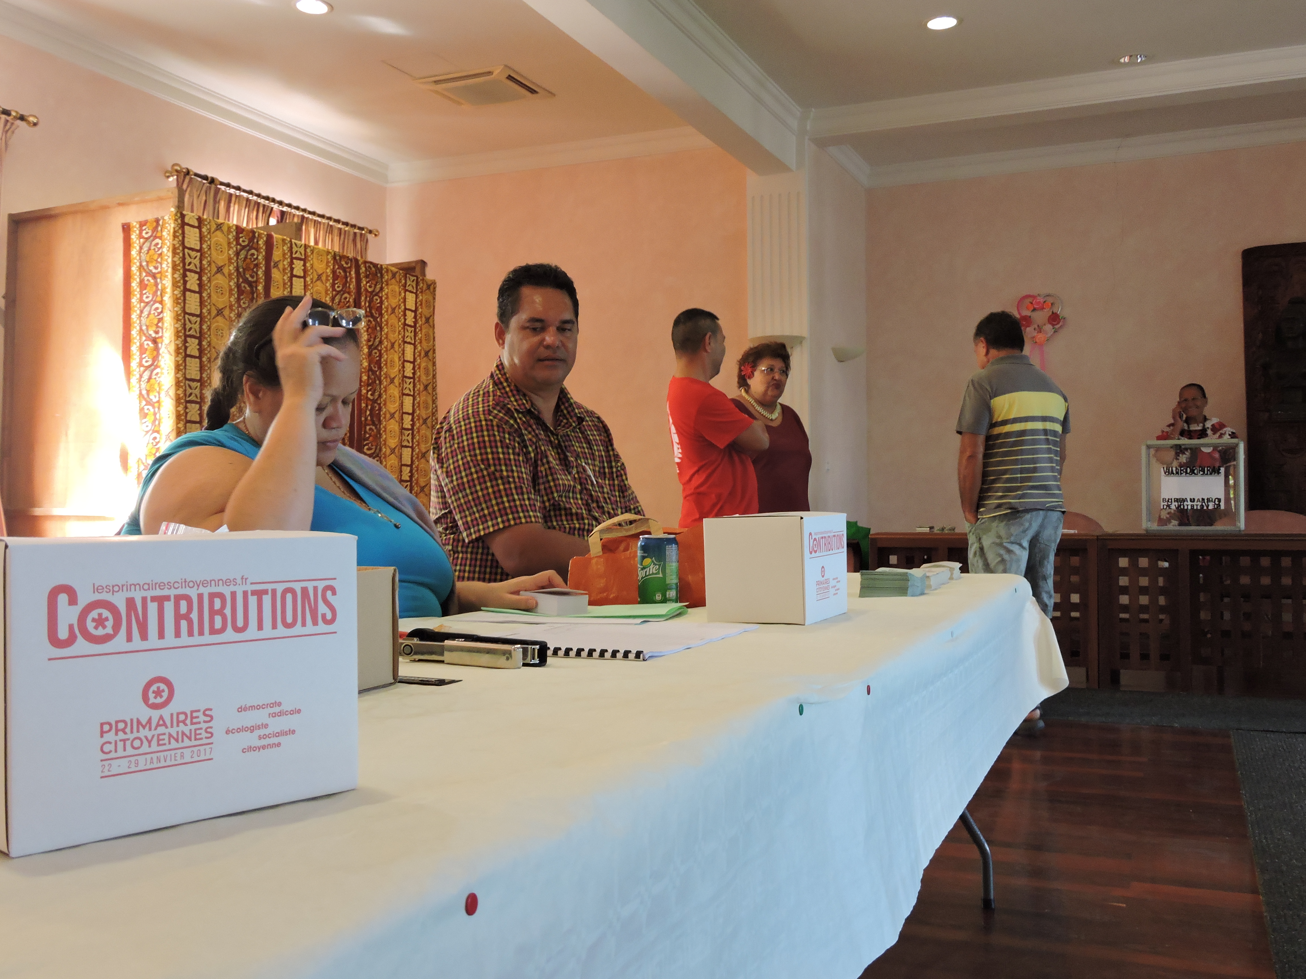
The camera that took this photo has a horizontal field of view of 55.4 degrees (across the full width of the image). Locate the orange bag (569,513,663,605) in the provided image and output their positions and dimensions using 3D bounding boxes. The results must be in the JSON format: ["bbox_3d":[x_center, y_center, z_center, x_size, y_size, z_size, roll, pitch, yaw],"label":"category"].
[{"bbox_3d":[-0.032,0.121,2.100,0.200,0.155,0.110,0,-1,14],"label":"orange bag"}]

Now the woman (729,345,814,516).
[{"bbox_3d":[0.448,0.190,4.930,0.460,1.570,0.330,0,-1,-25],"label":"woman"}]

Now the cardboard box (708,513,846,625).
[{"bbox_3d":[0.182,0.114,1.813,0.148,0.148,0.190,0,-1,26],"label":"cardboard box"}]

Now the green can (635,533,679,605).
[{"bbox_3d":[0.009,0.133,2.021,0.066,0.115,0.066,0,-1,0],"label":"green can"}]

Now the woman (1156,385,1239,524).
[{"bbox_3d":[3.090,0.196,7.100,0.480,1.610,0.330,0,-1,21],"label":"woman"}]

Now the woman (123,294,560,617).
[{"bbox_3d":[-0.440,0.320,1.790,0.760,1.210,0.620,0,-1,23],"label":"woman"}]

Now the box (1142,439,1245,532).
[{"bbox_3d":[2.785,-0.012,6.420,0.470,0.470,0.380,0,-1,24],"label":"box"}]

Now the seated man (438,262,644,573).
[{"bbox_3d":[-0.120,0.250,2.350,0.700,1.370,0.560,-1,-1,40],"label":"seated man"}]

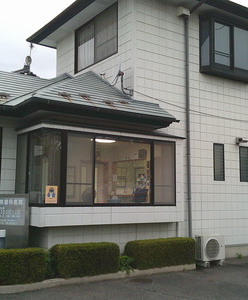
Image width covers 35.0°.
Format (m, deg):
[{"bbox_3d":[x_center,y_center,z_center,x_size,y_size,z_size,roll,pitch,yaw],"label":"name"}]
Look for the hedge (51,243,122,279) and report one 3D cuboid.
[{"bbox_3d":[-0.656,1.919,6.910,1.110,0.480,0.420,5,-7,-34],"label":"hedge"}]

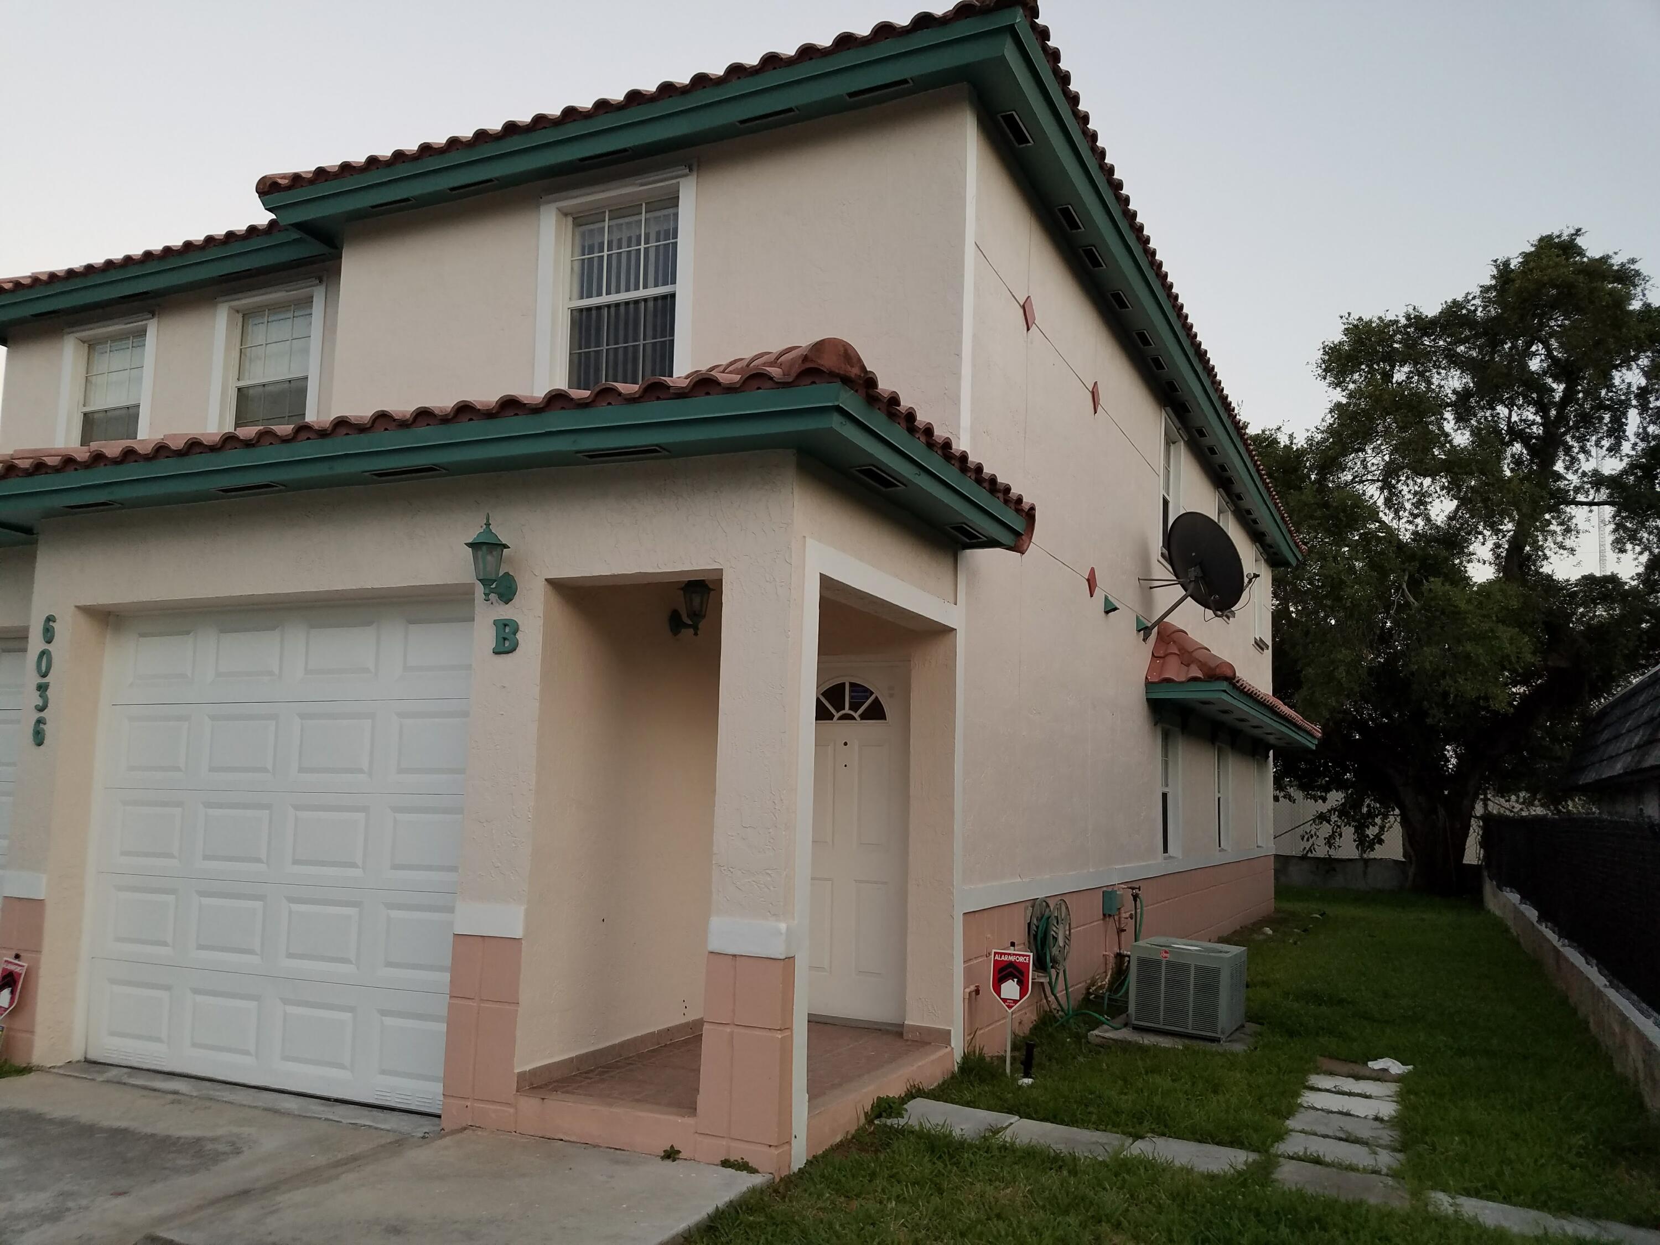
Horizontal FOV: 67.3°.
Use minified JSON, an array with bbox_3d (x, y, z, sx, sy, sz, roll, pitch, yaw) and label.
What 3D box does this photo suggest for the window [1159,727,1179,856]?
[{"bbox_3d":[3.186,1.614,11.837,0.120,1.206,0.836,-3,-9,26],"label":"window"}]

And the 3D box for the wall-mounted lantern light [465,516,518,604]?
[{"bbox_3d":[-1.499,-0.289,5.484,0.240,0.395,0.280,-3,-10,25],"label":"wall-mounted lantern light"}]

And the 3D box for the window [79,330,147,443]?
[{"bbox_3d":[-6.294,-1.869,10.981,0.973,1.343,0.120,-3,-9,26],"label":"window"}]

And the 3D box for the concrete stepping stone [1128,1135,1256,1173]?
[{"bbox_3d":[1.524,2.250,5.237,0.510,0.050,0.400,-4,-10,31],"label":"concrete stepping stone"}]

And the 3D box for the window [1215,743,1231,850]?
[{"bbox_3d":[4.616,2.092,14.775,0.120,1.192,0.891,-3,-9,26],"label":"window"}]

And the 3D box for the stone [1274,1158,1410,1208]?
[{"bbox_3d":[2.004,2.196,4.877,0.480,0.050,0.380,-3,-9,26],"label":"stone"}]

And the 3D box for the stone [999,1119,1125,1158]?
[{"bbox_3d":[1.014,2.268,5.435,0.530,0.050,0.400,-4,-10,31],"label":"stone"}]

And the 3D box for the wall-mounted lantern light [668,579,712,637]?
[{"bbox_3d":[-0.707,-0.114,6.550,0.235,0.370,0.200,-3,-9,26],"label":"wall-mounted lantern light"}]

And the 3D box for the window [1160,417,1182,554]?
[{"bbox_3d":[3.669,-1.329,13.503,0.140,1.500,1.150,-3,-10,25],"label":"window"}]

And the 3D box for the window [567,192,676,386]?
[{"bbox_3d":[-1.388,-2.156,8.285,0.973,1.370,0.120,-3,-9,26],"label":"window"}]

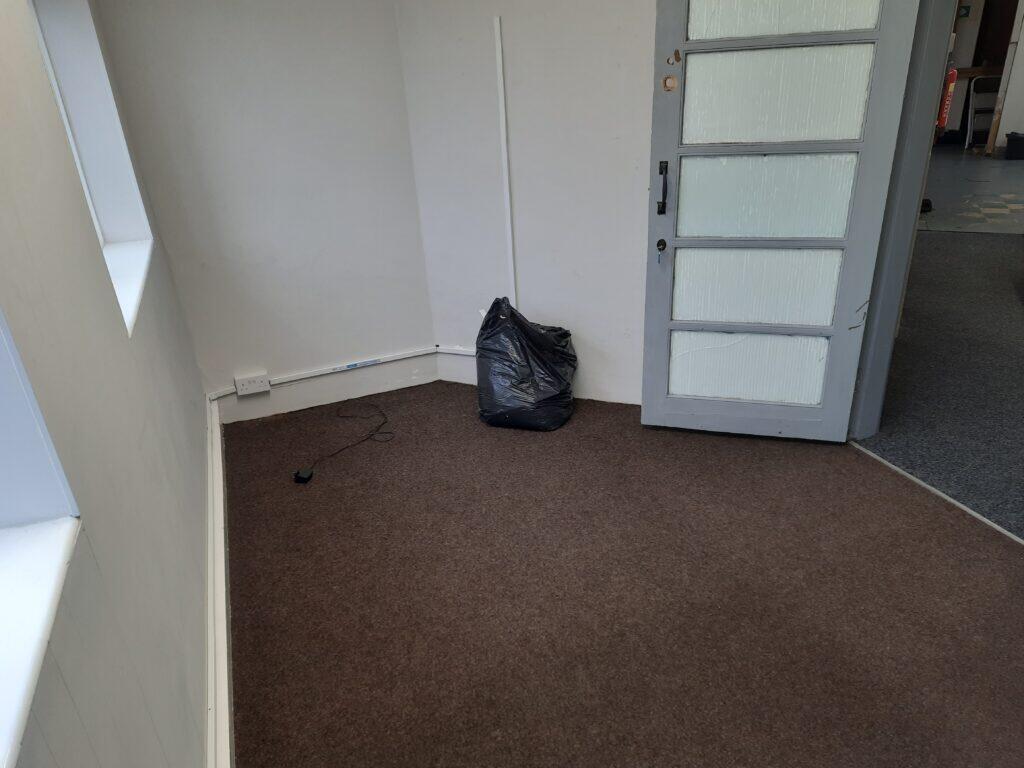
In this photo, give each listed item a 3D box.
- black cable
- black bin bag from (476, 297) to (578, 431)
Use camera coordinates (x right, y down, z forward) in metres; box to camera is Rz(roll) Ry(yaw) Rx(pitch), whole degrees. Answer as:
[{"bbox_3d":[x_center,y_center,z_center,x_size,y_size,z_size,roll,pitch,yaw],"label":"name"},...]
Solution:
[{"bbox_3d":[-0.702,0.234,3.166,0.350,0.044,0.700,1,26,9],"label":"black cable"},{"bbox_3d":[0.062,-0.119,3.230,0.440,0.540,0.325,7,28,21],"label":"black bin bag"}]

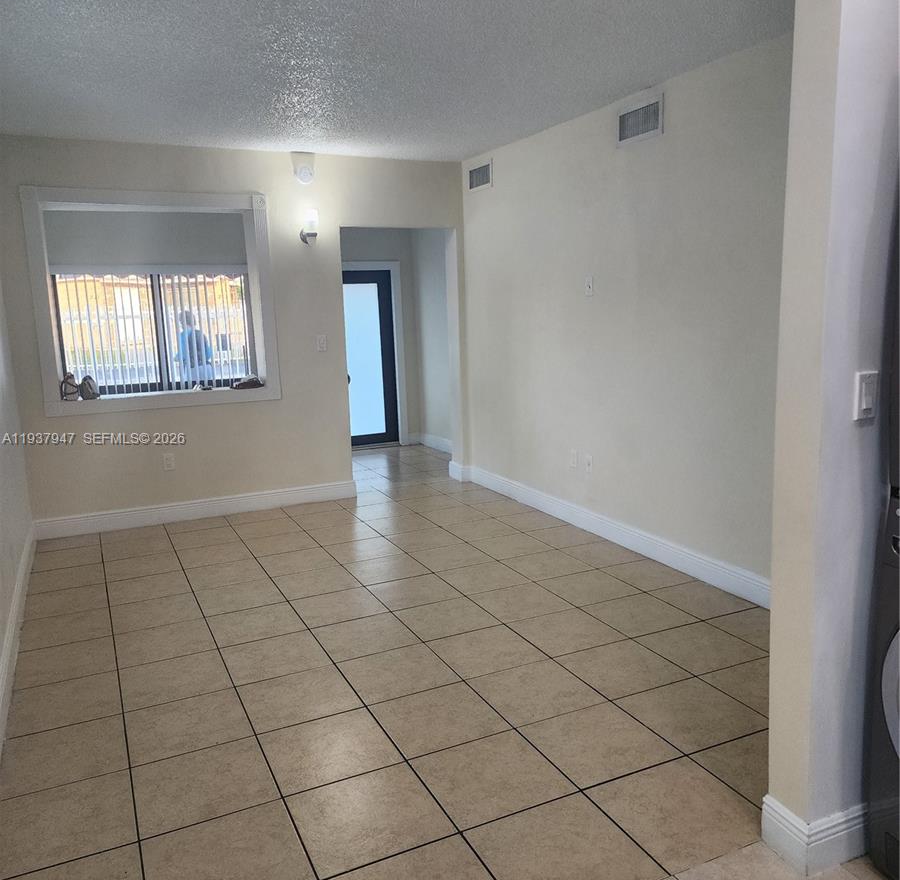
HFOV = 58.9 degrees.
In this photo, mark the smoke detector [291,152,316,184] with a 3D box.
[{"bbox_3d":[-1.026,-1.879,5.644,0.145,0.145,0.050,-7,11,-24],"label":"smoke detector"}]

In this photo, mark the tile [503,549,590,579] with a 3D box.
[{"bbox_3d":[0.569,0.736,4.662,0.420,0.010,0.420,-7,11,-24],"label":"tile"}]

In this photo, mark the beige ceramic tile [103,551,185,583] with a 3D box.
[{"bbox_3d":[-1.820,0.760,4.752,0.406,0.010,0.406,-7,11,-24],"label":"beige ceramic tile"}]

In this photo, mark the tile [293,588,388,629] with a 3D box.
[{"bbox_3d":[-0.585,0.873,4.139,0.420,0.010,0.420,-7,11,-24],"label":"tile"}]

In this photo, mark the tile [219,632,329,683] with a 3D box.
[{"bbox_3d":[-0.754,0.934,3.425,0.403,0.010,0.398,-7,11,-24],"label":"tile"}]

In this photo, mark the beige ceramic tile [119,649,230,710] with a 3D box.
[{"bbox_3d":[-1.119,0.975,3.249,0.401,0.010,0.401,-7,11,-24],"label":"beige ceramic tile"}]

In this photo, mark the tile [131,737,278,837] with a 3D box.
[{"bbox_3d":[-0.809,1.130,2.624,0.417,0.010,0.414,-7,11,-24],"label":"tile"}]

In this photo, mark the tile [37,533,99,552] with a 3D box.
[{"bbox_3d":[-2.487,0.679,5.204,0.388,0.010,0.322,-7,11,-24],"label":"tile"}]

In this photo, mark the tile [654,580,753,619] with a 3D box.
[{"bbox_3d":[1.230,0.771,3.872,0.352,0.010,0.401,-7,11,-24],"label":"tile"}]

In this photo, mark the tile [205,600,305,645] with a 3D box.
[{"bbox_3d":[-0.961,0.908,3.922,0.417,0.010,0.414,-7,11,-24],"label":"tile"}]

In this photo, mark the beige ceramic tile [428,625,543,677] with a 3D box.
[{"bbox_3d":[0.159,0.936,3.521,0.417,0.010,0.414,-7,11,-24],"label":"beige ceramic tile"}]

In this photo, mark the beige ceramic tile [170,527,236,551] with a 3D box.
[{"bbox_3d":[-1.597,0.644,5.210,0.403,0.010,0.397,-7,11,-24],"label":"beige ceramic tile"}]

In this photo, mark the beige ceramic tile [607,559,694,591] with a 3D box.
[{"bbox_3d":[1.060,0.715,4.235,0.352,0.010,0.401,-7,11,-24],"label":"beige ceramic tile"}]

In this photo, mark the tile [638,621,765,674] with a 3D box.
[{"bbox_3d":[1.049,0.870,3.351,0.393,0.010,0.394,-7,11,-24],"label":"tile"}]

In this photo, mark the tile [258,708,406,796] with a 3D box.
[{"bbox_3d":[-0.416,1.053,2.719,0.406,0.010,0.406,-7,11,-24],"label":"tile"}]

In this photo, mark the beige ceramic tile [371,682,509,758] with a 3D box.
[{"bbox_3d":[-0.039,1.000,2.857,0.398,0.010,0.394,-7,11,-24],"label":"beige ceramic tile"}]

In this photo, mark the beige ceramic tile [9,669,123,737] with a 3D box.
[{"bbox_3d":[-1.501,1.029,3.118,0.406,0.010,0.406,-7,11,-24],"label":"beige ceramic tile"}]

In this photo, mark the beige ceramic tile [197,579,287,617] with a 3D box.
[{"bbox_3d":[-1.096,0.820,4.146,0.403,0.010,0.398,-7,11,-24],"label":"beige ceramic tile"}]

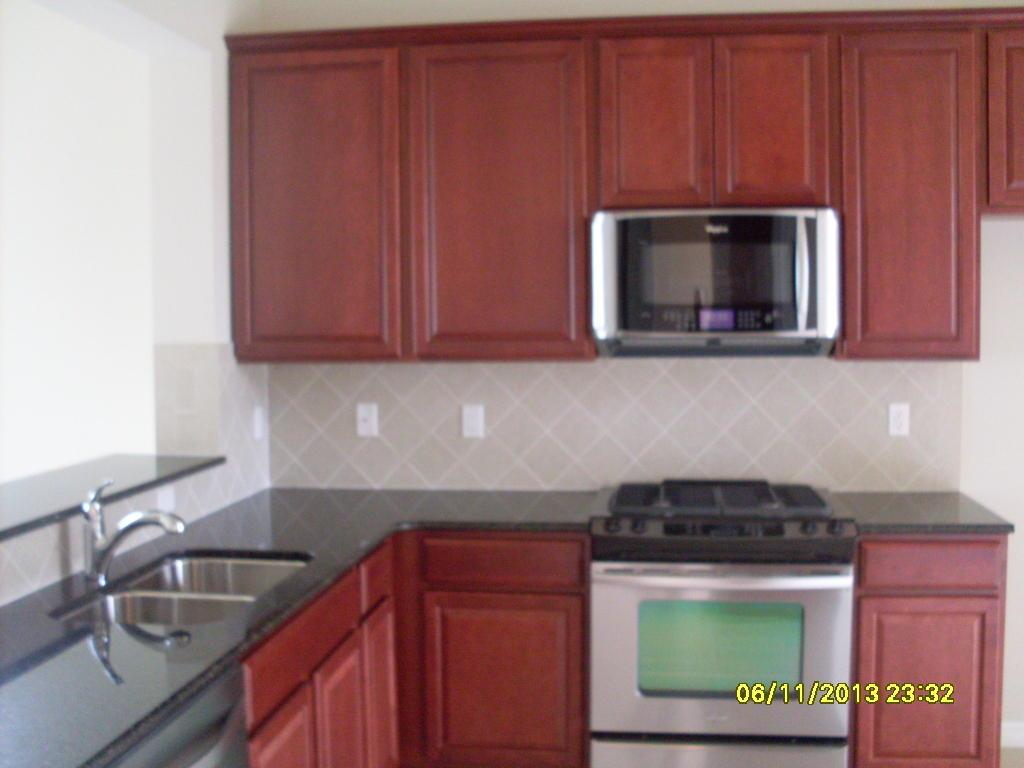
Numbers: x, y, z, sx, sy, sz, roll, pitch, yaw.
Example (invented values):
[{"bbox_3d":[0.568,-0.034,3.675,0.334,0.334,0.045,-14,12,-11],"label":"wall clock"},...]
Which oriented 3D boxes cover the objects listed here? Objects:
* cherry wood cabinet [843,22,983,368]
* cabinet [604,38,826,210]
[{"bbox_3d":[1.246,-0.591,3.629,0.453,1.035,0.326,0,3,7],"label":"cherry wood cabinet"},{"bbox_3d":[0.652,-0.828,3.687,0.751,0.558,0.326,0,3,7],"label":"cabinet"}]

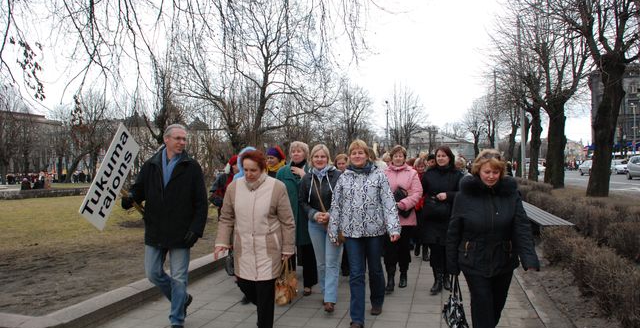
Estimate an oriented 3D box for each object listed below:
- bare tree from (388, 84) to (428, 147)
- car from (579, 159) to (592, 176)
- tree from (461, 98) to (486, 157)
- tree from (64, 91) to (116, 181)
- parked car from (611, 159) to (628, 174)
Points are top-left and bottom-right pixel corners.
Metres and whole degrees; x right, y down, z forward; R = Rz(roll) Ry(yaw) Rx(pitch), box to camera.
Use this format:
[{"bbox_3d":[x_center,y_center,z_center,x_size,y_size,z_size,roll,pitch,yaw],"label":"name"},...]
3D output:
[{"bbox_3d":[10.685,-4.009,58.000,5.070,11.180,5.070,-1,0,0],"label":"bare tree"},{"bbox_3d":[26.045,0.402,46.000,1.720,1.500,4.200,-1,0,14],"label":"car"},{"bbox_3d":[20.516,-3.646,64.000,3.600,10.160,3.780,-1,0,0],"label":"tree"},{"bbox_3d":[-31.530,-3.858,66.000,7.420,12.480,7.420,-1,0,0],"label":"tree"},{"bbox_3d":[30.489,0.353,48.500,1.720,1.430,4.400,-1,0,14],"label":"parked car"}]

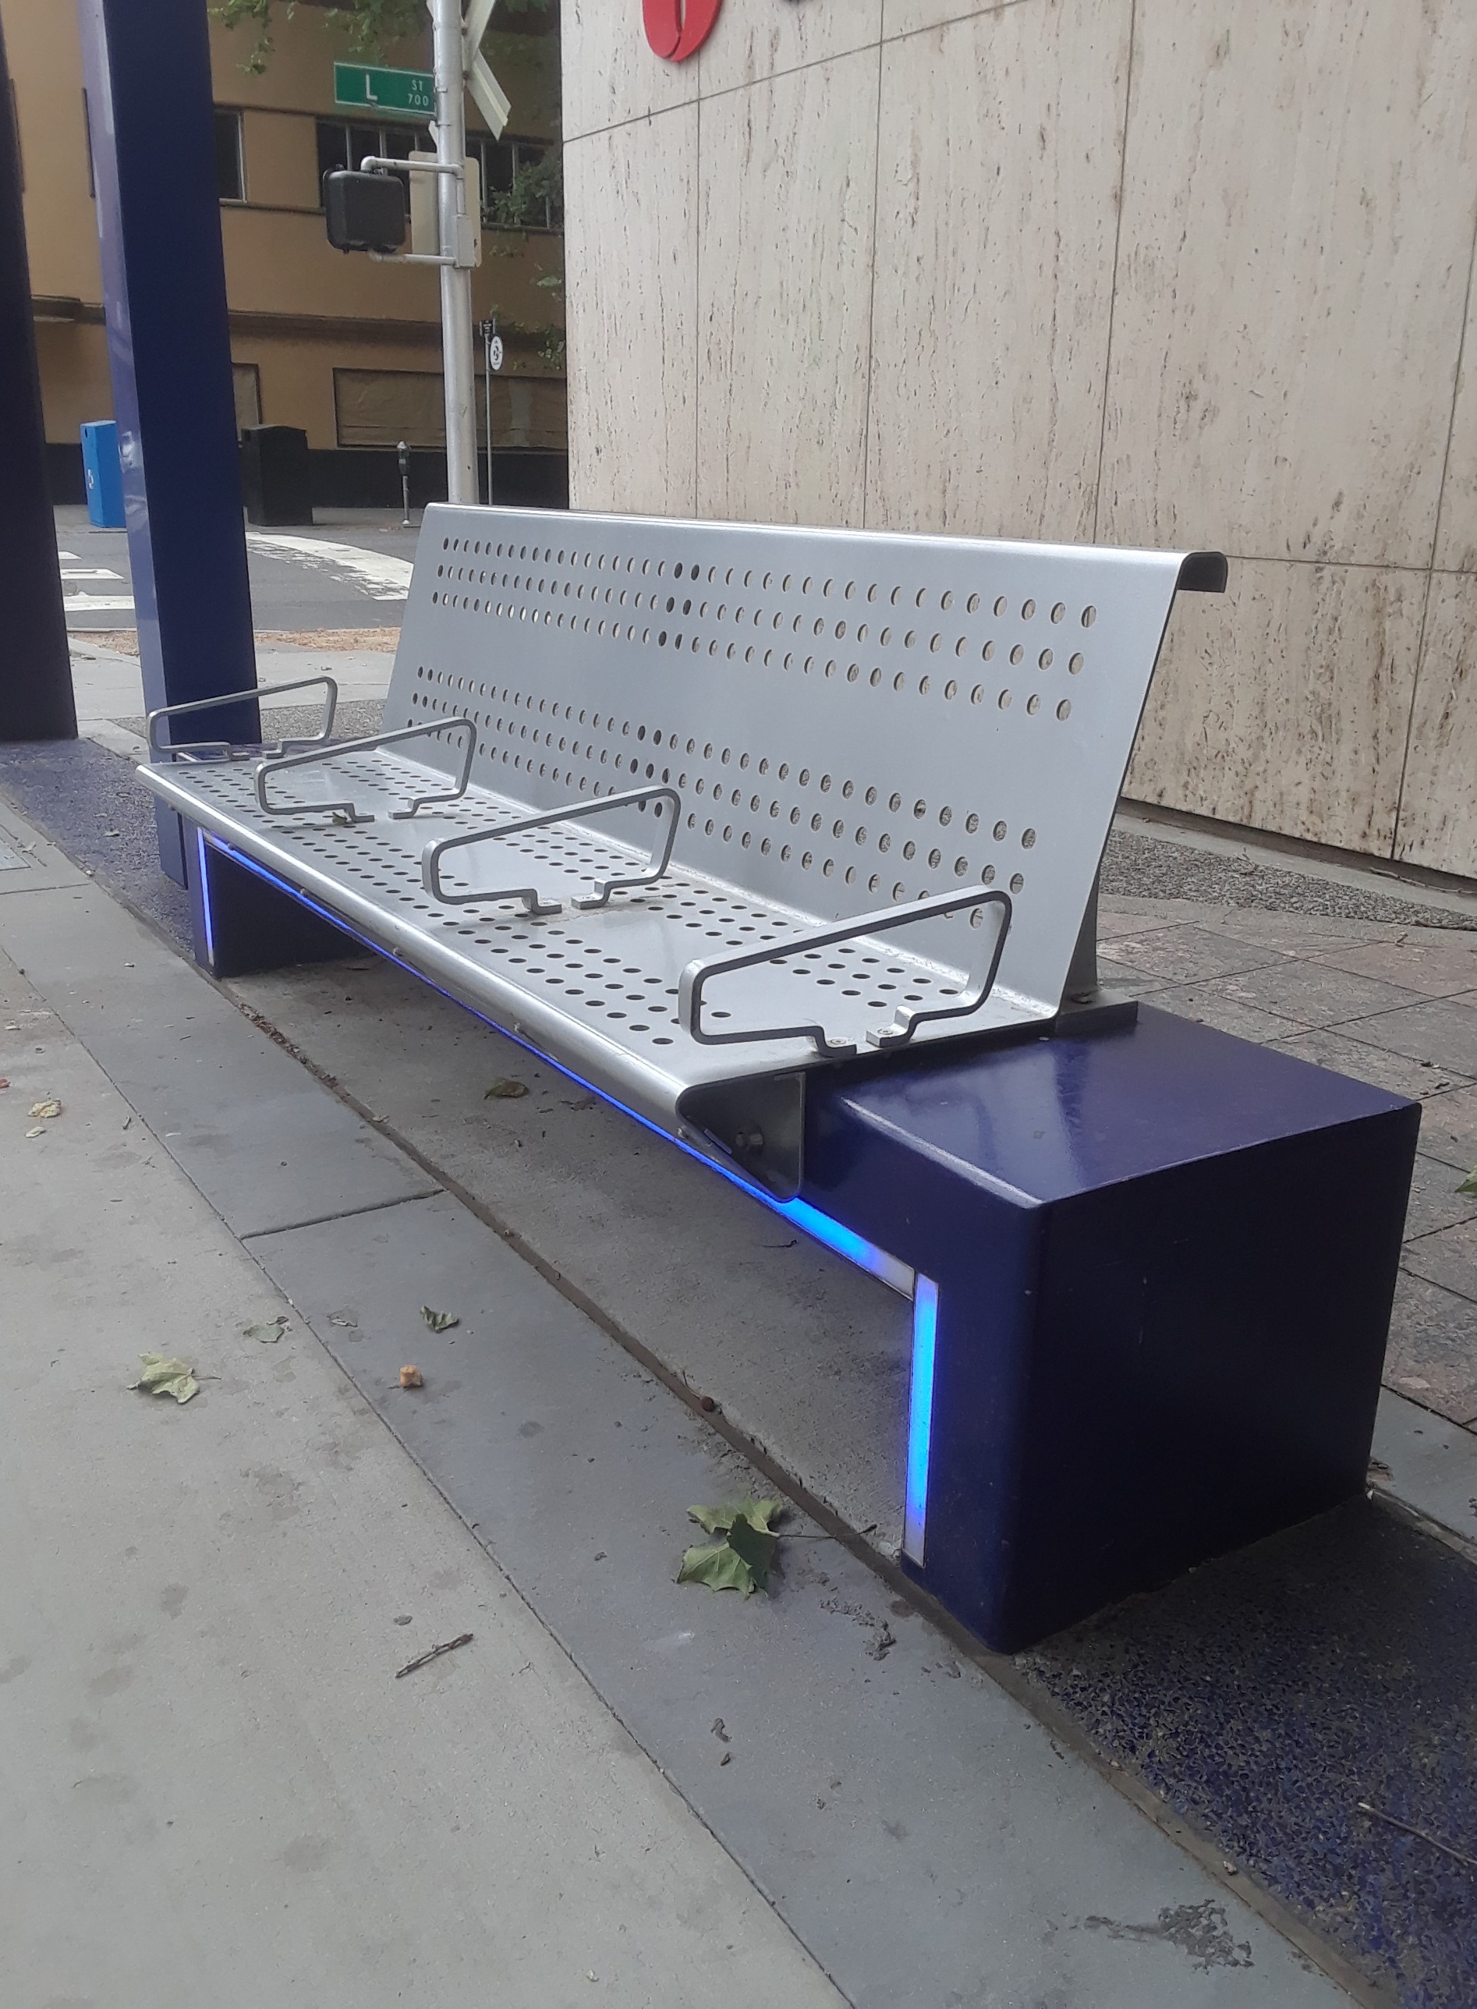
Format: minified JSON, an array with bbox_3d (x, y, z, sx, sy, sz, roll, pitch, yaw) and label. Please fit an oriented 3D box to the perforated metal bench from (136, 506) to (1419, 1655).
[{"bbox_3d":[-0.318,-0.234,2.666,0.678,0.972,2.726,-10,20,-30],"label":"perforated metal bench"}]

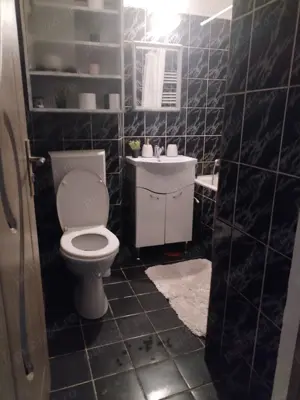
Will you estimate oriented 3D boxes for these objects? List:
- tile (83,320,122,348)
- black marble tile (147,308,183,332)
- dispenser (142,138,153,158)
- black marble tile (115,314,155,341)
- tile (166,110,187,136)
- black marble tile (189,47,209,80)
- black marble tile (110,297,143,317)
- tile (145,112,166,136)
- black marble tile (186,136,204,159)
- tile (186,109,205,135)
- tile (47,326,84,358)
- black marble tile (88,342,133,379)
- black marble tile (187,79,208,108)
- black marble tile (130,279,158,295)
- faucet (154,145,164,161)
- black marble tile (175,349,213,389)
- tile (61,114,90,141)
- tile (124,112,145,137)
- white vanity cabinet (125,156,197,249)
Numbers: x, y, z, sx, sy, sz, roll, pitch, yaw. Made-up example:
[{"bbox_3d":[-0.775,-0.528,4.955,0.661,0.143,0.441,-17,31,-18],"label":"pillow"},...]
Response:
[{"bbox_3d":[-0.281,0.775,1.740,0.202,0.010,0.199,-5,16,-20],"label":"tile"},{"bbox_3d":[0.100,0.738,1.871,0.200,0.010,0.200,-5,16,-20],"label":"black marble tile"},{"bbox_3d":[-0.021,-0.454,2.637,0.092,0.160,0.092,1,15,0],"label":"dispenser"},{"bbox_3d":[-0.089,0.754,1.802,0.200,0.010,0.200,-5,16,-20],"label":"black marble tile"},{"bbox_3d":[0.247,-0.722,2.799,0.200,0.252,0.010,-5,16,-20],"label":"tile"},{"bbox_3d":[0.437,-1.234,2.717,0.200,0.252,0.010,-5,16,-20],"label":"black marble tile"},{"bbox_3d":[-0.155,0.704,1.974,0.200,0.010,0.200,-5,16,-20],"label":"black marble tile"},{"bbox_3d":[0.054,-0.688,2.633,0.193,0.246,0.010,-5,16,-20],"label":"tile"},{"bbox_3d":[0.432,-0.489,2.935,0.200,0.252,0.010,-5,16,-20],"label":"black marble tile"},{"bbox_3d":[0.430,-0.741,2.852,0.200,0.252,0.010,-5,16,-20],"label":"tile"},{"bbox_3d":[-0.465,0.786,1.656,0.200,0.010,0.200,-5,16,-20],"label":"tile"},{"bbox_3d":[-0.206,0.821,1.544,0.200,0.010,0.200,-5,16,-20],"label":"black marble tile"},{"bbox_3d":[0.424,-0.959,2.698,0.193,0.246,0.010,-5,16,-20],"label":"black marble tile"},{"bbox_3d":[-0.040,0.636,2.236,0.200,0.010,0.200,-5,16,-20],"label":"black marble tile"},{"bbox_3d":[0.083,-0.417,2.638,0.050,0.130,0.110,-5,16,-20],"label":"faucet"},{"bbox_3d":[0.234,0.841,1.496,0.185,0.010,0.200,-5,16,-20],"label":"black marble tile"},{"bbox_3d":[-0.504,-0.532,2.082,0.193,0.222,0.010,-5,16,-20],"label":"tile"},{"bbox_3d":[-0.132,-0.691,2.663,0.200,0.252,0.010,-5,16,-20],"label":"tile"},{"bbox_3d":[0.078,0.003,2.692,0.560,0.745,0.400,-5,16,-20],"label":"white vanity cabinet"}]

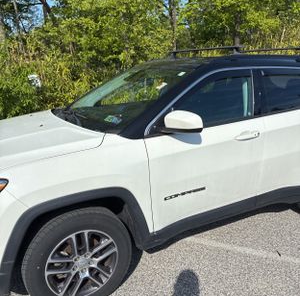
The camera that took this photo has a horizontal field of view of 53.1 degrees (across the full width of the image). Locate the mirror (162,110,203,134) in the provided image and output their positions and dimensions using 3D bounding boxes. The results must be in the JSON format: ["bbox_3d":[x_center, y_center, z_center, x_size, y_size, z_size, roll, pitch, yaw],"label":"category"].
[{"bbox_3d":[0.220,-0.173,2.012,0.160,0.165,0.225,-10,17,-27],"label":"mirror"}]

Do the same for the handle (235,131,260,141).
[{"bbox_3d":[0.773,-0.097,2.370,0.240,0.048,0.055,-10,17,-27],"label":"handle"}]

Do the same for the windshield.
[{"bbox_3d":[-0.270,-0.514,2.713,0.900,0.130,1.380,-37,28,-17],"label":"windshield"}]

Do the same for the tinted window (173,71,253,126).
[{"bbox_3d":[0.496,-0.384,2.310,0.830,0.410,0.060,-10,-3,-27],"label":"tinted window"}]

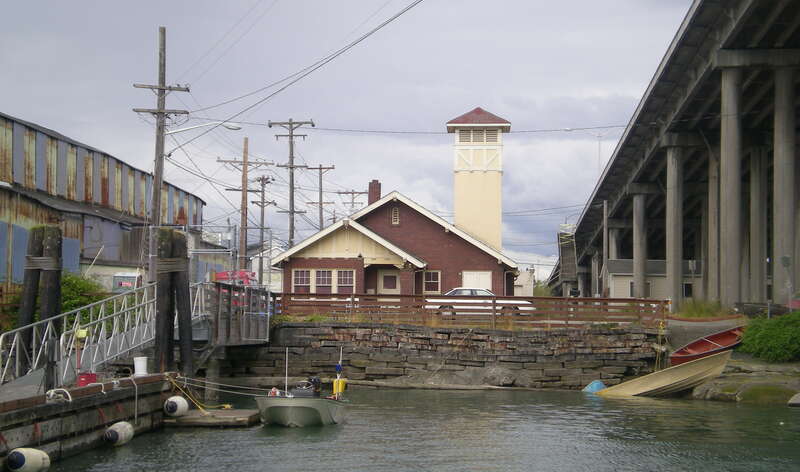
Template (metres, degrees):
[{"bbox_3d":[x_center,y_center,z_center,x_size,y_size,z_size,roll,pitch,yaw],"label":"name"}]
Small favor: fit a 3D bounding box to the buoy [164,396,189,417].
[{"bbox_3d":[-5.325,4.068,40.800,0.480,0.480,0.660,0,3,35],"label":"buoy"}]

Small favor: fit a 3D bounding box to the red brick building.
[{"bbox_3d":[-0.209,0.814,79.500,10.900,5.800,11.500,1,-3,0],"label":"red brick building"}]

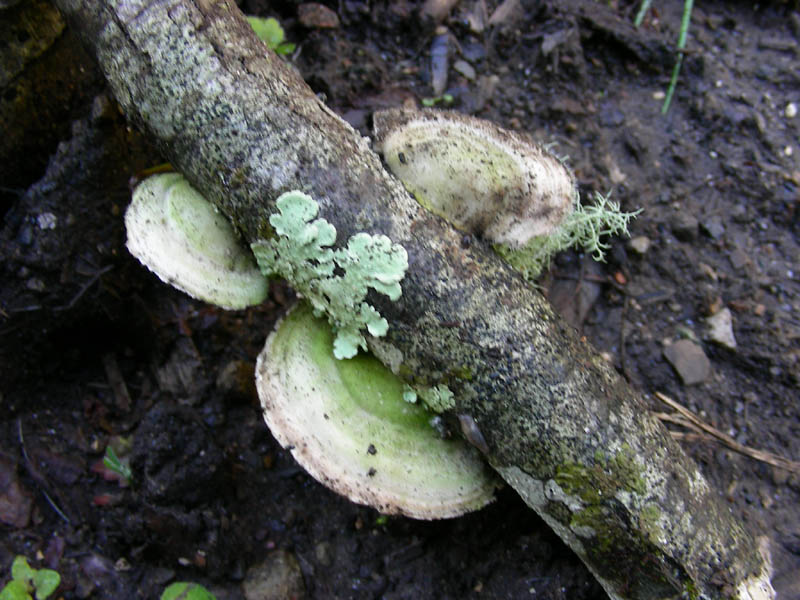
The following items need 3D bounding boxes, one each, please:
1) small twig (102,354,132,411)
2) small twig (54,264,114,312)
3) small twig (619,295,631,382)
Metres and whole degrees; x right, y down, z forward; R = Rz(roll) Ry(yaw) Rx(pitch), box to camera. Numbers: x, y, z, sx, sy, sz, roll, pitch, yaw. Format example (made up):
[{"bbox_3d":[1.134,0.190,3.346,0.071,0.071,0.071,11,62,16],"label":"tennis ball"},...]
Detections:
[{"bbox_3d":[-0.125,0.036,0.388,0.005,0.004,0.030,-22,63,-14],"label":"small twig"},{"bbox_3d":[-0.147,-0.005,0.412,0.006,0.003,0.034,38,66,18],"label":"small twig"},{"bbox_3d":[0.104,0.017,0.408,0.004,0.002,0.046,6,60,2],"label":"small twig"}]

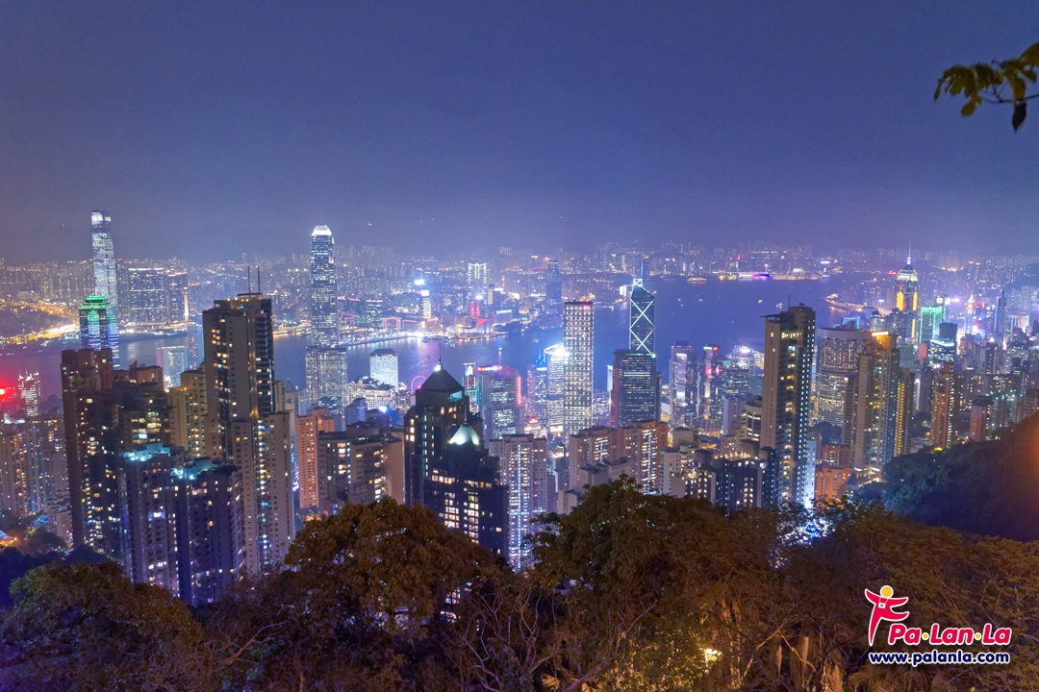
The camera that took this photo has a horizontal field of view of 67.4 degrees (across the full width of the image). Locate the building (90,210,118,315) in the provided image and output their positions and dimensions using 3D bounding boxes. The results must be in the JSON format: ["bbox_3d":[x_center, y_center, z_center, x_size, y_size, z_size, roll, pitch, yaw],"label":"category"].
[{"bbox_3d":[-1690.200,-305.050,3184.560,62.000,480.000,62.000,0,8,3],"label":"building"}]

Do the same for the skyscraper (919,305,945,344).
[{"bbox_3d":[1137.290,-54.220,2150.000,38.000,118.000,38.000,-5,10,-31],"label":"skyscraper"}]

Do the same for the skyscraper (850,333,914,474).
[{"bbox_3d":[290.080,49.010,625.000,32.000,114.000,32.000,-7,11,-38],"label":"skyscraper"}]

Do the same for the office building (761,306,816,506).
[{"bbox_3d":[163.570,43.810,475.160,31.000,131.000,15.000,-5,10,-33],"label":"office building"}]

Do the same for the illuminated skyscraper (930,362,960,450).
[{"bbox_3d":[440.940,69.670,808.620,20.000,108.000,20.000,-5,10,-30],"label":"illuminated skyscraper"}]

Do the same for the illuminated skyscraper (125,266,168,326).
[{"bbox_3d":[-1521.620,-192.730,3185.760,150.000,252.000,32.000,-5,10,-30],"label":"illuminated skyscraper"}]

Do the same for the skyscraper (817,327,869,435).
[{"bbox_3d":[557.310,76.360,1343.850,76.000,214.000,36.000,3,9,22],"label":"skyscraper"}]

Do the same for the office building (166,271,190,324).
[{"bbox_3d":[-1471.170,-201.720,3356.830,76.000,226.000,48.000,-3,9,-17],"label":"office building"}]

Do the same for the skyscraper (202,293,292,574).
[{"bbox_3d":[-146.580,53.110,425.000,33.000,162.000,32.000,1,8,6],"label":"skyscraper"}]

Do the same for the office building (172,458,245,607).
[{"bbox_3d":[-130.160,91.120,328.780,25.000,85.000,21.000,-2,9,-15],"label":"office building"}]

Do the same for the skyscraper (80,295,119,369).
[{"bbox_3d":[-698.970,59.060,1315.020,53.000,294.000,53.000,-2,8,-10],"label":"skyscraper"}]

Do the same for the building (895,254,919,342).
[{"bbox_3d":[1096.510,-94.300,2200.140,58.000,360.000,58.000,4,9,26],"label":"building"}]

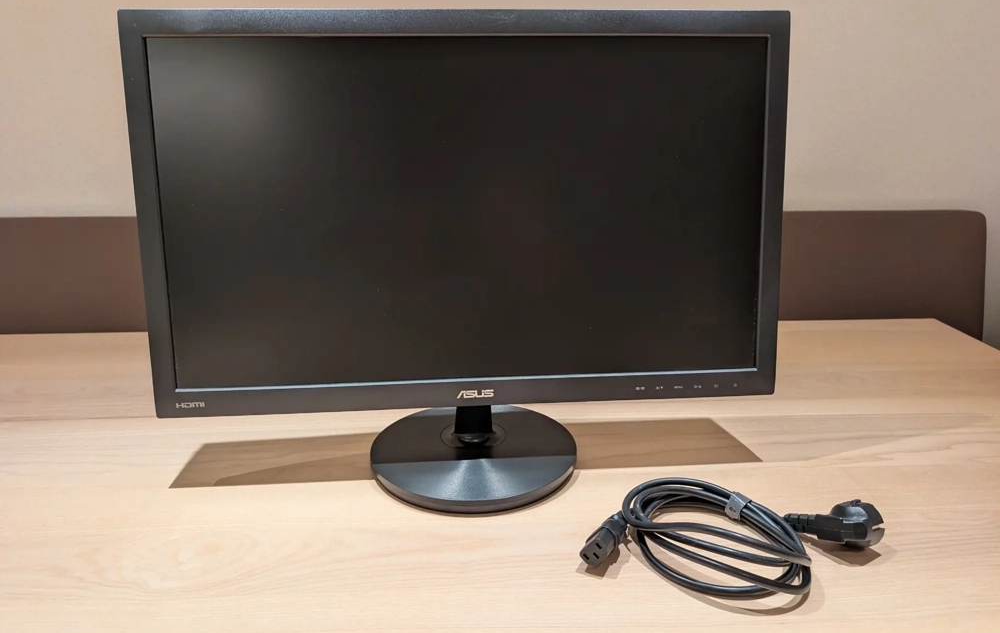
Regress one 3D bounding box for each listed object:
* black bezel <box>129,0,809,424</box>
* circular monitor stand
[{"bbox_3d":[-0.027,-0.090,0.624,0.560,0.340,0.040,-2,9,-4],"label":"black bezel"},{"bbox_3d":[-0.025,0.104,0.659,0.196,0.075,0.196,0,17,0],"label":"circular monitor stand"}]

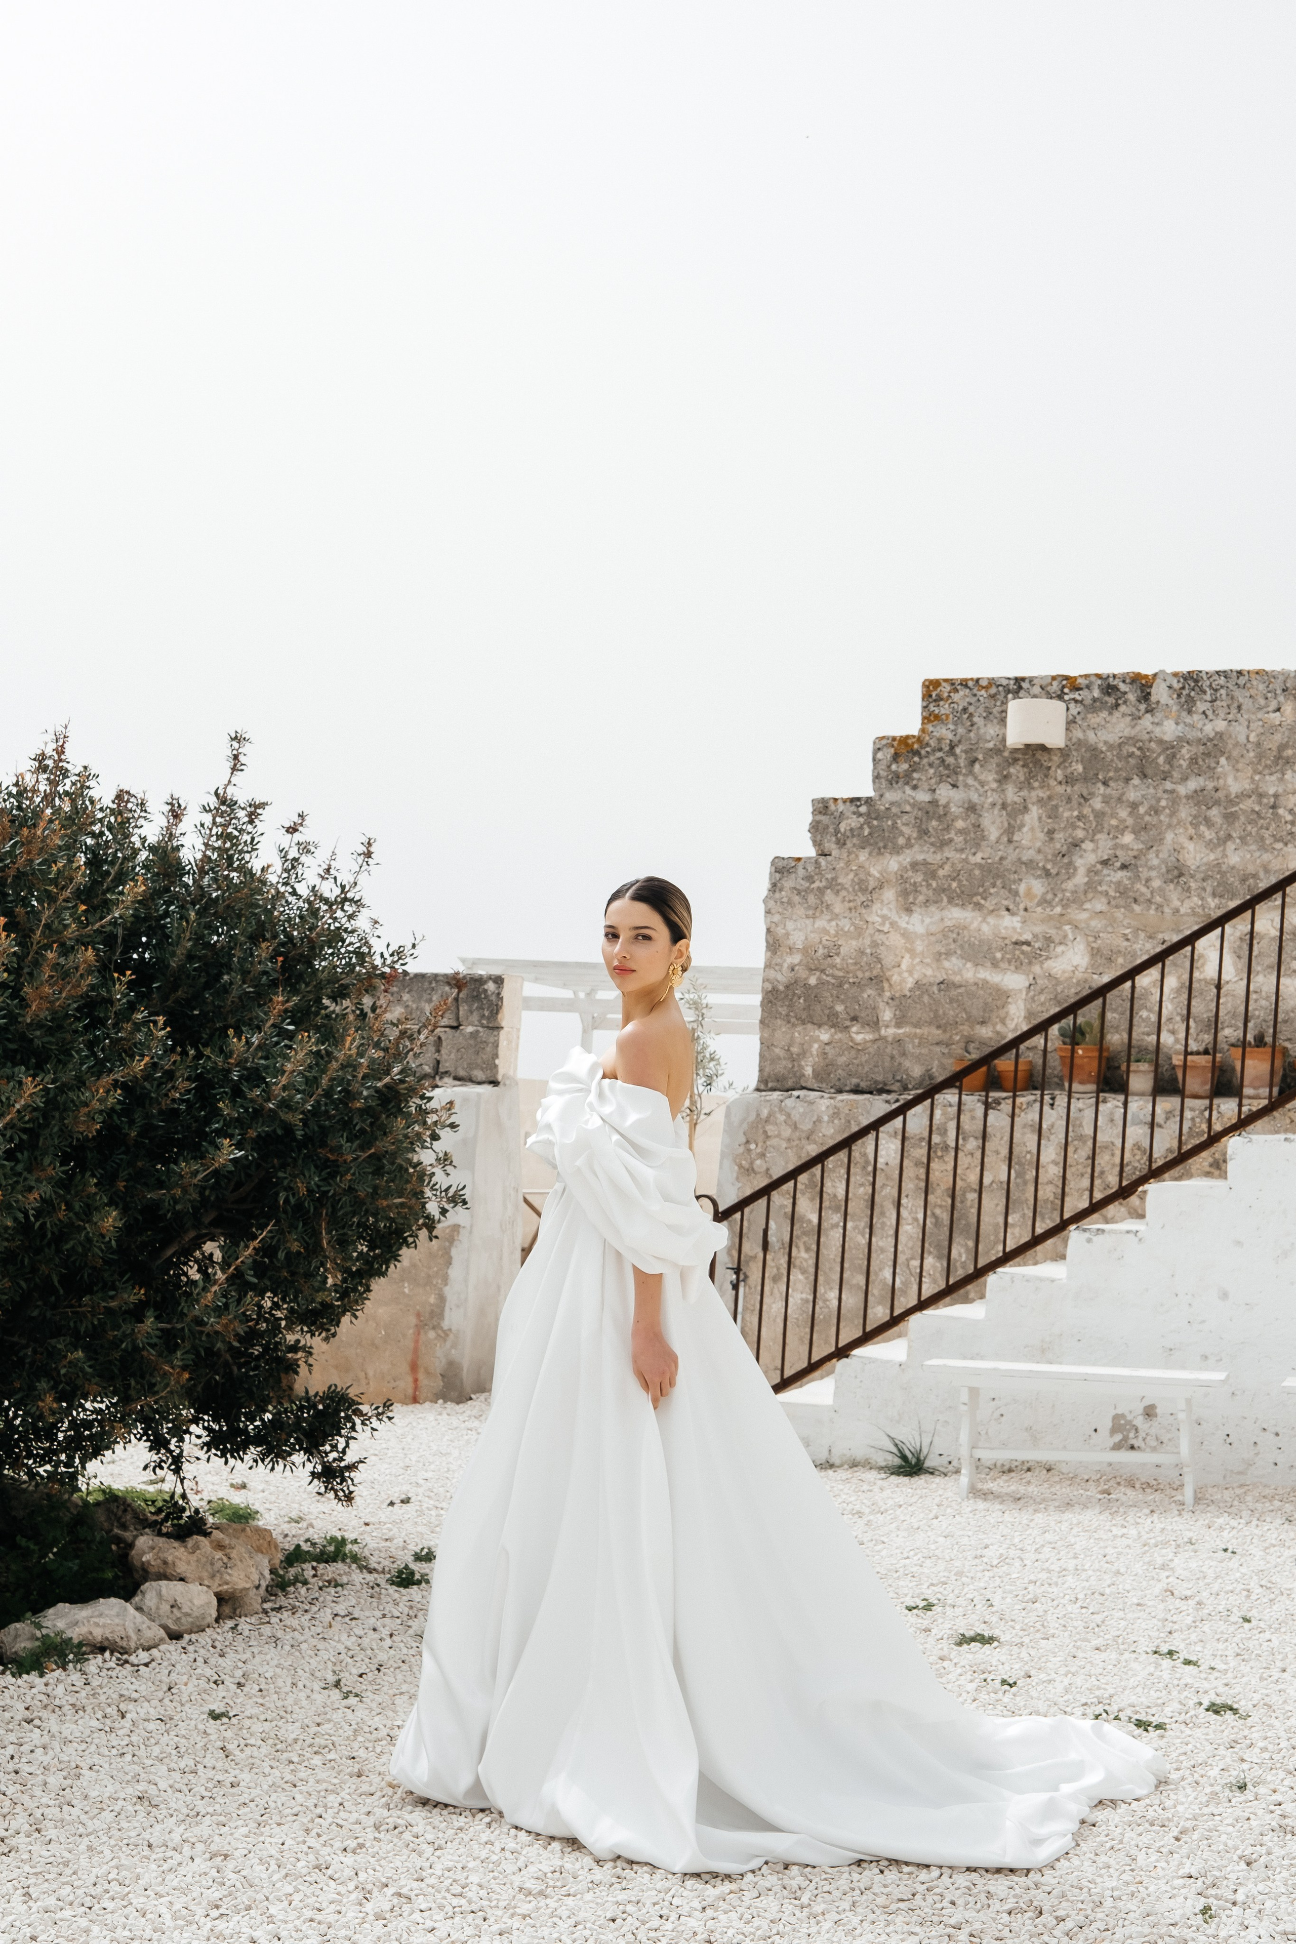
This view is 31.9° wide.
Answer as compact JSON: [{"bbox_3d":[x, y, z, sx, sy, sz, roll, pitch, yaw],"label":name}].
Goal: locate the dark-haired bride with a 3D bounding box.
[{"bbox_3d":[0.307,0.715,4.474,1.580,1.790,0.950,2,-4,-2],"label":"dark-haired bride"}]

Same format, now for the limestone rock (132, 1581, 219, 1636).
[{"bbox_3d":[-1.188,1.593,5.677,0.215,0.140,0.190,2,-4,0],"label":"limestone rock"}]

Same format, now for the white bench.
[{"bbox_3d":[1.548,1.662,8.163,1.070,0.455,0.280,1,-4,13],"label":"white bench"}]

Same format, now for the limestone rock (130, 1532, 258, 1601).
[{"bbox_3d":[-1.176,1.539,5.871,0.330,0.165,0.240,2,-4,0],"label":"limestone rock"}]

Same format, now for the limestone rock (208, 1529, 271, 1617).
[{"bbox_3d":[-1.082,1.577,5.939,0.190,0.200,0.220,2,-4,0],"label":"limestone rock"}]

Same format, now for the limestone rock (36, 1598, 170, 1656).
[{"bbox_3d":[-1.330,1.594,5.516,0.320,0.135,0.220,2,-4,0],"label":"limestone rock"}]

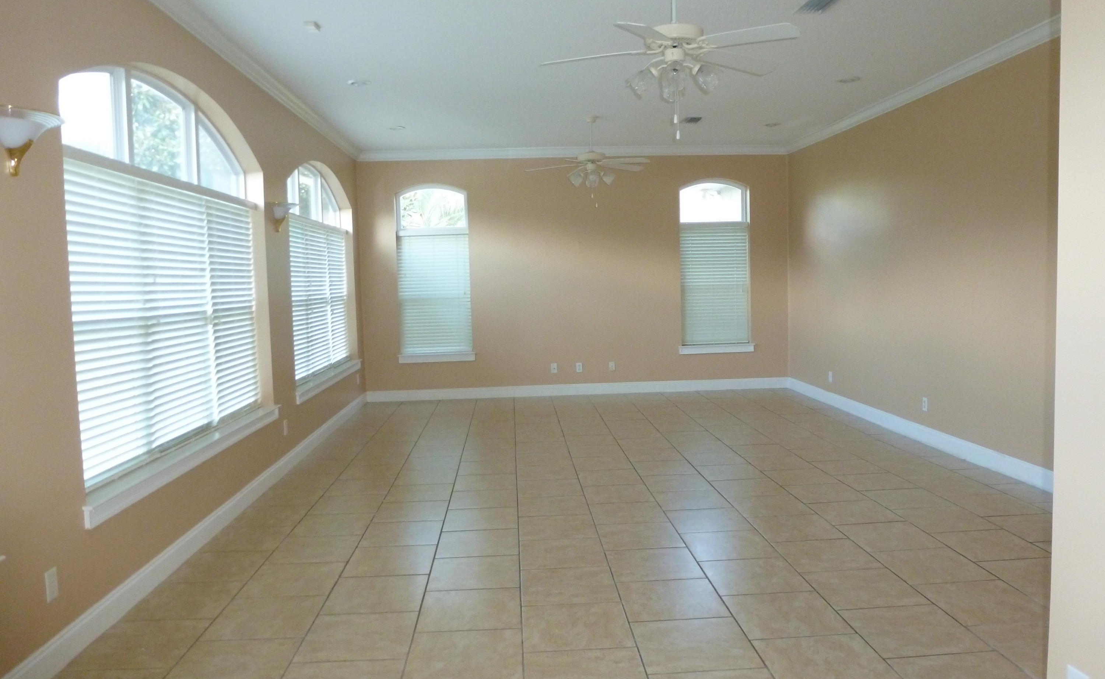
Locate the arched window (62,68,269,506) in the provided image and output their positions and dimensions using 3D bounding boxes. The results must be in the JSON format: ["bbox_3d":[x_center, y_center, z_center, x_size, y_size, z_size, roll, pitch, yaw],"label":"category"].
[{"bbox_3d":[-2.122,-0.443,4.439,0.120,2.064,2.569,-2,5,-3],"label":"arched window"}]

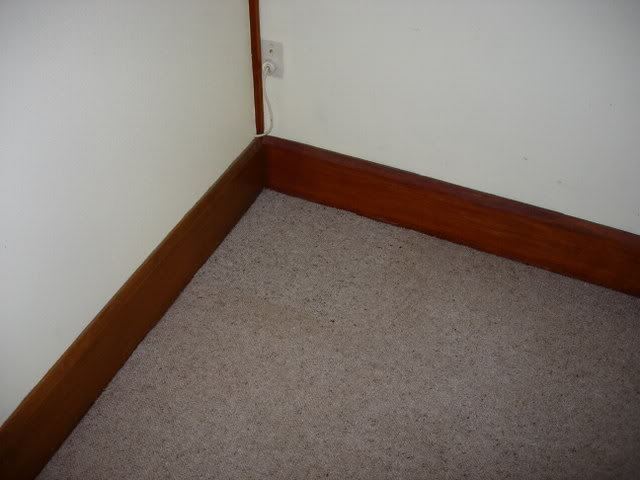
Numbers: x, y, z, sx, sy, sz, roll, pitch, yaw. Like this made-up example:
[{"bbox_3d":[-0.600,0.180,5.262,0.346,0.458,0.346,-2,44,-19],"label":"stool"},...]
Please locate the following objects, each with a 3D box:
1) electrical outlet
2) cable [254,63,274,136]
[{"bbox_3d":[-0.137,-0.519,2.020,0.072,0.115,0.014,17,45,16],"label":"electrical outlet"},{"bbox_3d":[-0.169,-0.415,2.109,0.064,0.278,0.042,17,45,16],"label":"cable"}]

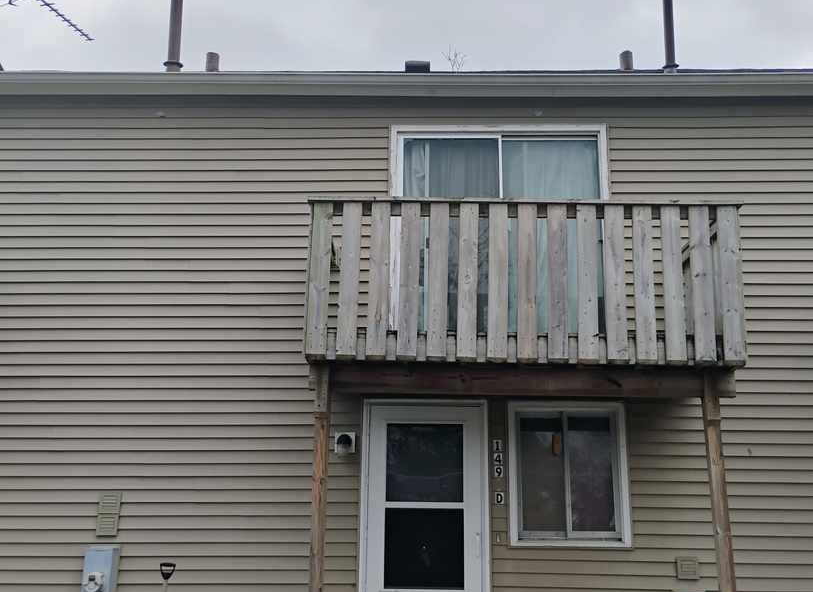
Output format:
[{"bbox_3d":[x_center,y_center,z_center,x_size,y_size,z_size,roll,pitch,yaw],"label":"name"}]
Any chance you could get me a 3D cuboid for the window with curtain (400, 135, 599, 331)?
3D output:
[{"bbox_3d":[0.832,-0.498,7.470,1.830,1.995,0.100,0,-15,1],"label":"window with curtain"}]

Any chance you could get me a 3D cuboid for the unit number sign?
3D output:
[{"bbox_3d":[0.736,1.300,6.979,0.072,0.295,0.012,0,-15,1],"label":"unit number sign"}]

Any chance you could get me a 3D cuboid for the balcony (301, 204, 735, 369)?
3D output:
[{"bbox_3d":[0.843,0.005,6.743,3.070,1.155,1.160,0,-14,2],"label":"balcony"}]

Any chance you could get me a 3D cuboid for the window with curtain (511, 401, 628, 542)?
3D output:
[{"bbox_3d":[1.294,1.426,6.963,0.925,1.120,0.100,0,-14,2],"label":"window with curtain"}]

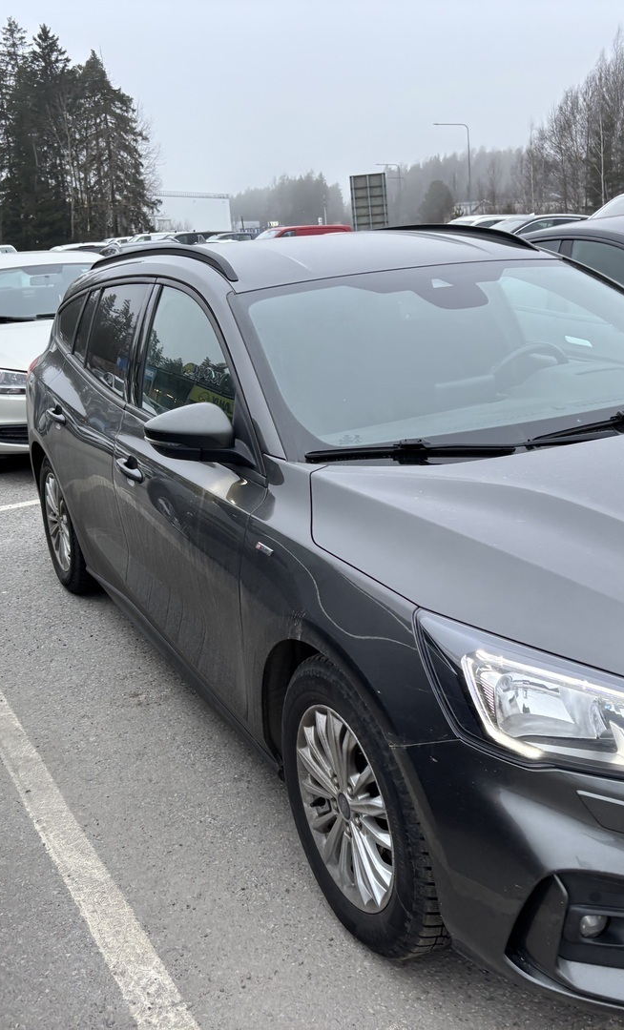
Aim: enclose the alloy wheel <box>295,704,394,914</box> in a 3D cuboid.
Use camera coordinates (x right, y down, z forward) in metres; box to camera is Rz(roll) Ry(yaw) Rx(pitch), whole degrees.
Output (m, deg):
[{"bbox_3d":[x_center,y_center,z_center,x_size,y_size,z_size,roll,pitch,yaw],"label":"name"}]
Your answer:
[{"bbox_3d":[0.139,0.595,2.187,0.170,0.437,0.437,-11,17,-24],"label":"alloy wheel"}]

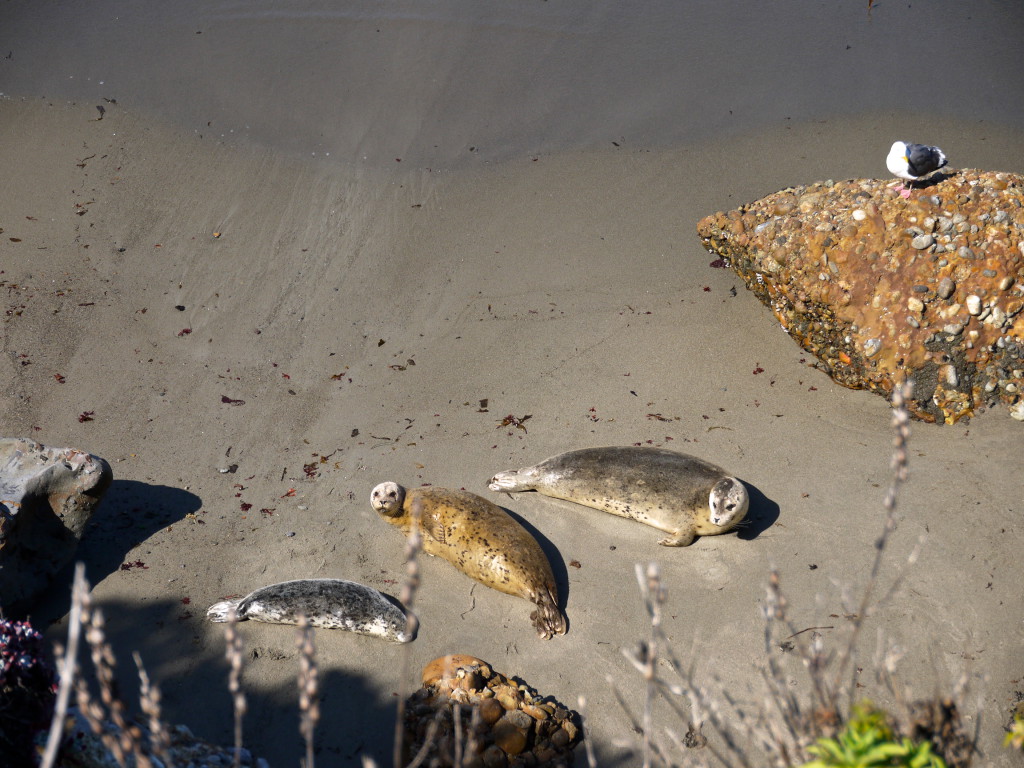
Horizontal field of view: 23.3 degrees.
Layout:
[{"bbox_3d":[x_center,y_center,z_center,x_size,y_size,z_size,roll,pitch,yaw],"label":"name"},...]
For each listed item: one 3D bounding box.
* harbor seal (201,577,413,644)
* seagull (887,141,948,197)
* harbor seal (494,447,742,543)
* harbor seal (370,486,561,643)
[{"bbox_3d":[-1.160,1.295,14.286,1.220,0.290,0.360,6,35,8],"label":"harbor seal"},{"bbox_3d":[2.730,-1.427,16.604,0.460,0.370,0.190,-20,40,-26],"label":"seagull"},{"bbox_3d":[0.625,0.643,15.112,1.640,0.410,0.540,9,36,12],"label":"harbor seal"},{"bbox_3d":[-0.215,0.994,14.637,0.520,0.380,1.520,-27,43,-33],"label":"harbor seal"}]

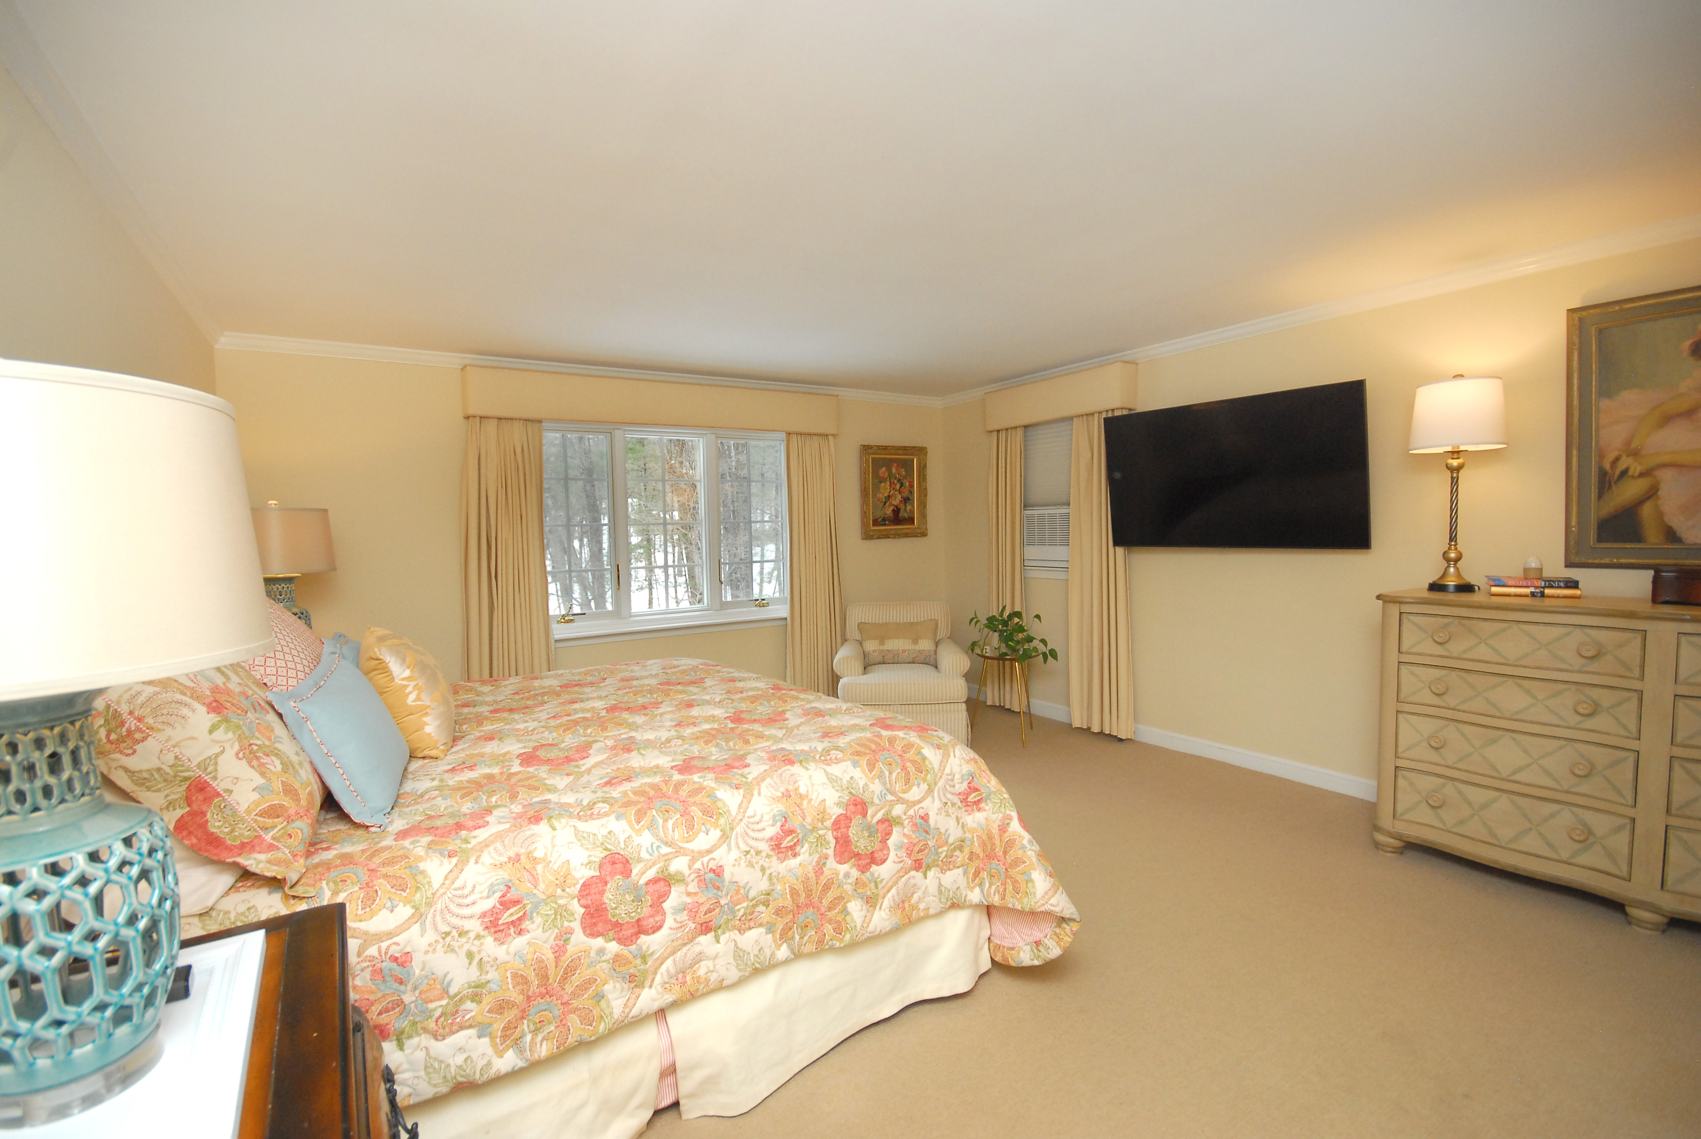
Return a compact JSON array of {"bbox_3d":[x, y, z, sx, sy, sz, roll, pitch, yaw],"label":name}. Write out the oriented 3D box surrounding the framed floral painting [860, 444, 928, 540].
[{"bbox_3d":[0.353,-0.609,5.605,0.629,0.739,0.050,-3,4,-30],"label":"framed floral painting"}]

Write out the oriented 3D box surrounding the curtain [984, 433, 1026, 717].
[{"bbox_3d":[1.153,-0.029,5.271,0.130,2.166,0.386,-4,4,-34],"label":"curtain"}]

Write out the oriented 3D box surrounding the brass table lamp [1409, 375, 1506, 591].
[{"bbox_3d":[2.503,-0.354,2.934,0.310,0.897,0.310,-4,4,-34],"label":"brass table lamp"}]

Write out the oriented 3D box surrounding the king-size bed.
[{"bbox_3d":[-0.890,0.900,2.540,2.300,0.770,2.150,-4,4,-32],"label":"king-size bed"}]

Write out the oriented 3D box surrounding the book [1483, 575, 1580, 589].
[{"bbox_3d":[2.708,0.049,2.822,0.249,0.037,0.160,1,5,38],"label":"book"}]

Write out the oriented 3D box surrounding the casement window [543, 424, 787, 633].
[{"bbox_3d":[-1.179,-0.291,4.775,1.682,1.367,0.120,-3,4,-30],"label":"casement window"}]

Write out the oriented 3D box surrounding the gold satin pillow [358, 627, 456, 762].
[{"bbox_3d":[-1.376,0.371,2.204,0.170,0.430,0.430,-30,14,-21],"label":"gold satin pillow"}]

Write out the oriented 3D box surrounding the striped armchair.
[{"bbox_3d":[0.342,0.679,4.870,0.890,0.860,0.840,-1,4,2],"label":"striped armchair"}]

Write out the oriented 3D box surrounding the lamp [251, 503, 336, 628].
[{"bbox_3d":[-2.596,0.088,3.205,0.429,0.787,0.429,-3,4,-30],"label":"lamp"}]

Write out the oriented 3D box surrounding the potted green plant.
[{"bbox_3d":[1.065,0.432,4.660,0.580,0.370,0.480,-1,4,0],"label":"potted green plant"}]

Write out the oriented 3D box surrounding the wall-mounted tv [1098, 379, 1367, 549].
[{"bbox_3d":[2.042,-0.516,3.896,0.055,0.802,1.394,-12,9,-33],"label":"wall-mounted tv"}]

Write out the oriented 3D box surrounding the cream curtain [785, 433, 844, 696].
[{"bbox_3d":[-0.266,0.025,5.201,0.468,2.133,0.130,-3,4,-30],"label":"cream curtain"}]

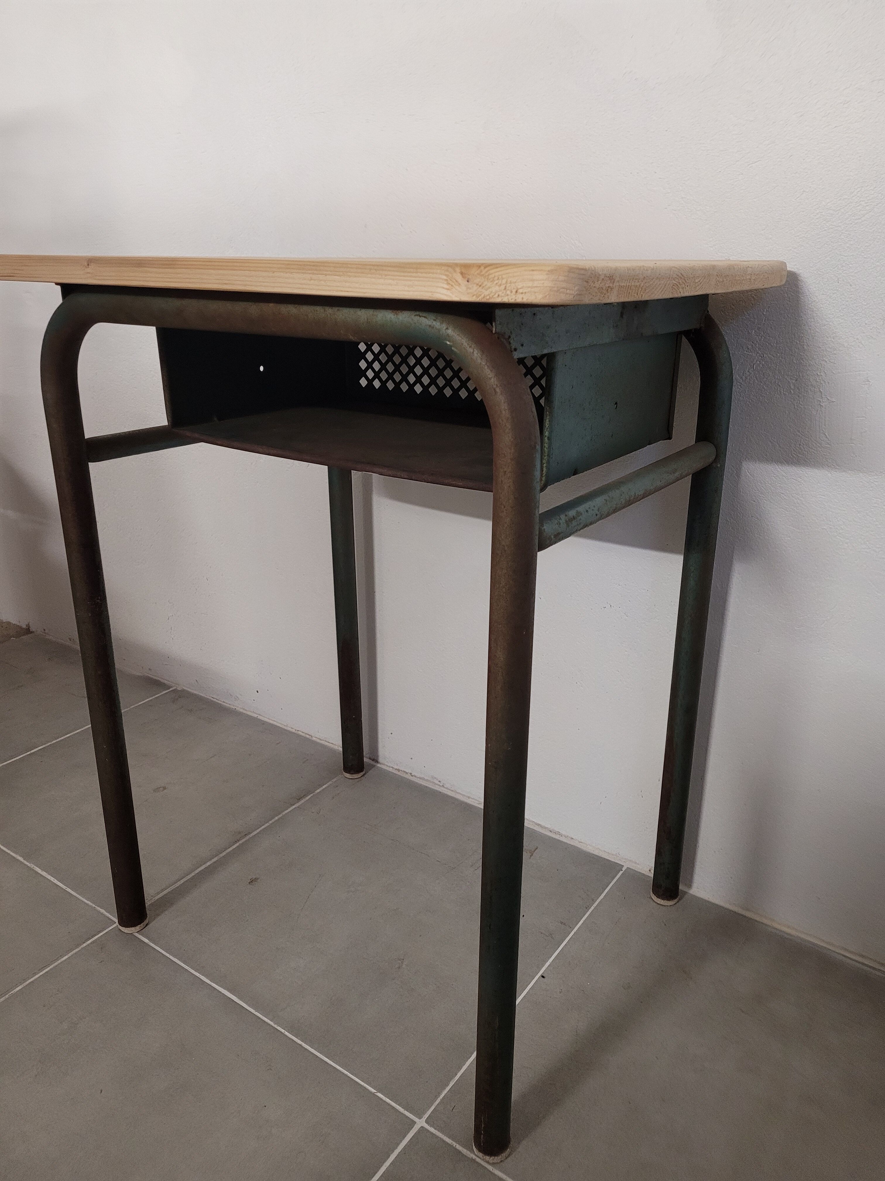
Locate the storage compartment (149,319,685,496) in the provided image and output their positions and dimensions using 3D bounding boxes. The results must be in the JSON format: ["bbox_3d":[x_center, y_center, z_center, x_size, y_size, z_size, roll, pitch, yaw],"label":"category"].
[{"bbox_3d":[-0.034,-0.215,0.876,0.442,0.130,0.287,14,24,32],"label":"storage compartment"}]

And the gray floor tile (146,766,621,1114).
[{"bbox_3d":[-0.074,0.387,1.119,0.450,0.010,0.450,14,24,33],"label":"gray floor tile"}]

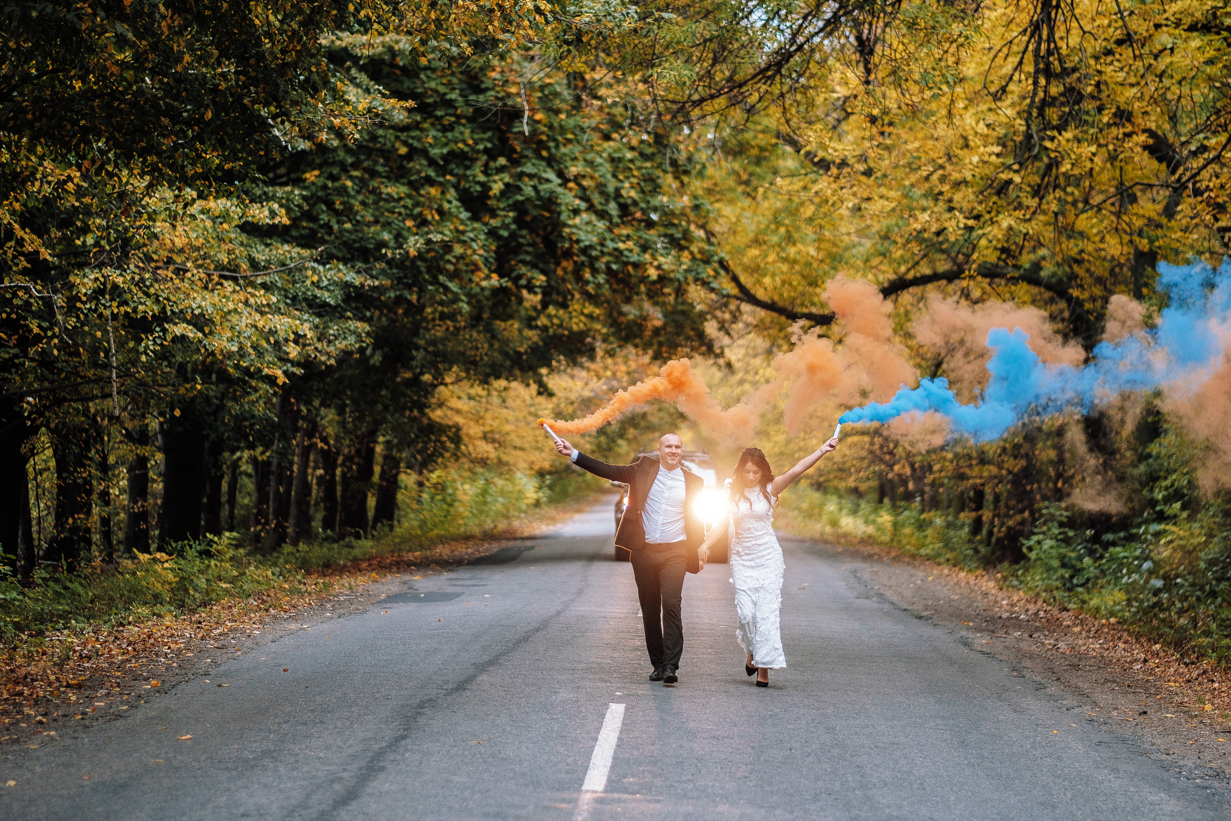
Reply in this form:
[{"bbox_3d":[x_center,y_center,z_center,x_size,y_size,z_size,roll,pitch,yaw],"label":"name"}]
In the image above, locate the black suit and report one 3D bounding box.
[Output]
[{"bbox_3d":[0.164,1.065,20.400,0.922,1.549,0.430,0,-1,2],"label":"black suit"}]

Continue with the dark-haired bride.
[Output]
[{"bbox_3d":[1.079,1.064,20.200,0.988,1.771,0.500,0,-1,2],"label":"dark-haired bride"}]

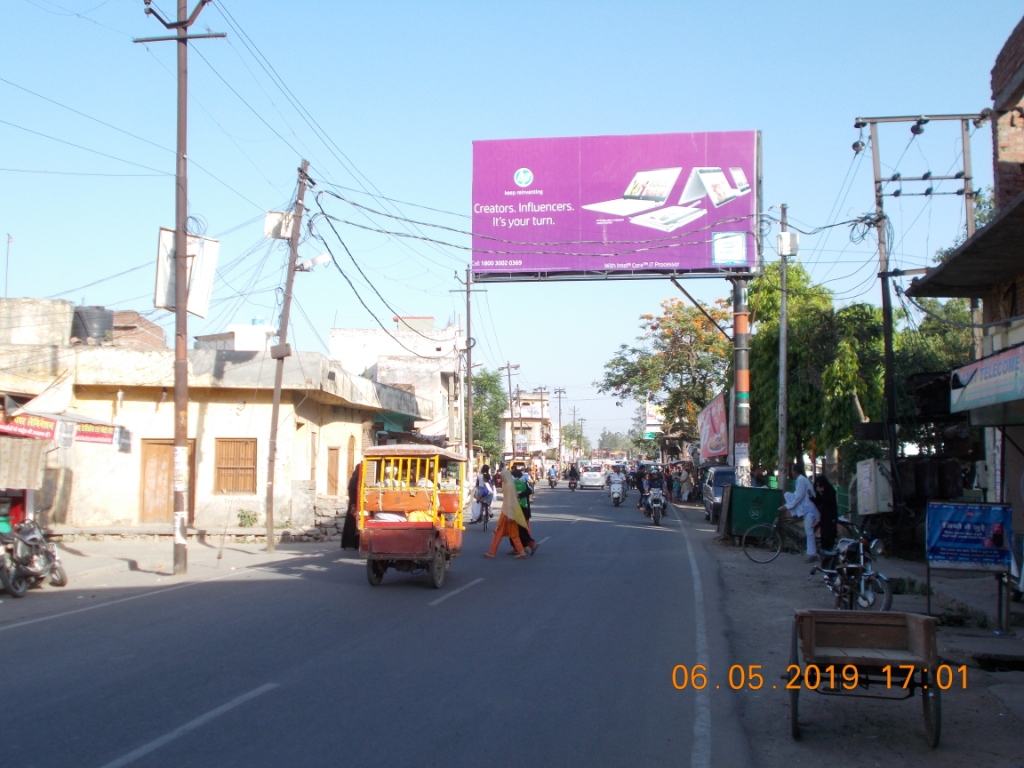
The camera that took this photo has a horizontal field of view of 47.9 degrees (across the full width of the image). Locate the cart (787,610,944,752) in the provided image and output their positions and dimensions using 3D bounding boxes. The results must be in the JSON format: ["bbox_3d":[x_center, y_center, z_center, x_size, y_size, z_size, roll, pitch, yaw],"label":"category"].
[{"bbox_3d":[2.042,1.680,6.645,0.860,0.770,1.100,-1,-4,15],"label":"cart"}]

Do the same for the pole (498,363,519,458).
[{"bbox_3d":[-0.031,2.739,71.992,1.100,8.190,0.350,0,-4,0],"label":"pole"}]

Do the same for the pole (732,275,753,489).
[{"bbox_3d":[5.081,0.527,25.429,0.340,5.800,0.340,0,-4,0],"label":"pole"}]

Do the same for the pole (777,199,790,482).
[{"bbox_3d":[6.140,-0.319,26.093,0.200,7.590,0.200,0,-4,0],"label":"pole"}]

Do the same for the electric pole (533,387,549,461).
[{"bbox_3d":[2.721,4.578,103.933,1.400,8.630,0.350,0,-4,5],"label":"electric pole"}]

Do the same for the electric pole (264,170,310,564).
[{"bbox_3d":[-4.296,-0.583,22.197,0.300,7.580,0.300,4,-4,7],"label":"electric pole"}]

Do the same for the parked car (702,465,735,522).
[{"bbox_3d":[6.450,3.181,33.660,1.420,1.680,3.400,0,-4,5],"label":"parked car"}]

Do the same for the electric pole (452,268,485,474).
[{"bbox_3d":[-1.587,0.147,43.094,1.350,9.010,0.350,0,-4,7],"label":"electric pole"}]

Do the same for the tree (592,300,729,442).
[{"bbox_3d":[7.203,0.642,53.084,6.300,9.410,6.200,0,-4,5],"label":"tree"}]

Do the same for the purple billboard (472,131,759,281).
[{"bbox_3d":[2.274,-3.908,25.353,6.200,3.100,0.350,-1,-4,9],"label":"purple billboard"}]

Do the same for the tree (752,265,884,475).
[{"bbox_3d":[8.433,0.420,32.055,3.700,6.980,3.700,0,-4,0],"label":"tree"}]

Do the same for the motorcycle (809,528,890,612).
[{"bbox_3d":[3.638,1.933,12.292,0.750,1.080,1.950,1,-4,-10],"label":"motorcycle"}]

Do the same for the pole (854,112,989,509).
[{"bbox_3d":[8.543,-1.194,23.951,2.750,9.020,0.400,0,-4,6],"label":"pole"}]

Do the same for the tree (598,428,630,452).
[{"bbox_3d":[15.077,10.270,169.703,5.000,7.450,5.000,0,-4,0],"label":"tree"}]

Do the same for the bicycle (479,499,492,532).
[{"bbox_3d":[-0.655,3.163,28.950,0.570,1.040,1.800,0,-4,3],"label":"bicycle"}]

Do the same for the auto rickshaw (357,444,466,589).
[{"bbox_3d":[-1.310,1.880,16.459,1.020,1.840,2.700,-1,-4,8],"label":"auto rickshaw"}]

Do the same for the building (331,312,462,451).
[{"bbox_3d":[-4.600,1.228,45.525,5.000,7.200,7.300,0,-4,5],"label":"building"}]

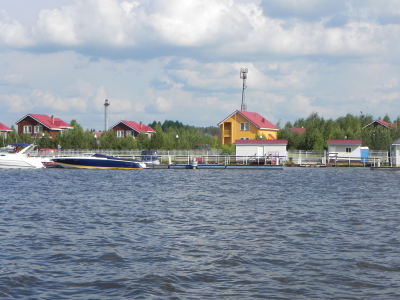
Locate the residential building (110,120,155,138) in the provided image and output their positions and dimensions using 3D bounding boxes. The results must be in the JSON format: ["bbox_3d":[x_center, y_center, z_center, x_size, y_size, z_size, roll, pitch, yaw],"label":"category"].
[{"bbox_3d":[-16.200,-3.100,208.500,8.600,7.800,8.000,0,0,26],"label":"residential building"}]

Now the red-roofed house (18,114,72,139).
[{"bbox_3d":[-31.400,-3.100,173.800,8.600,7.800,8.200,0,0,26],"label":"red-roofed house"}]

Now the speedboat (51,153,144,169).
[{"bbox_3d":[-13.350,1.450,114.500,12.200,2.150,2.800,0,0,5],"label":"speedboat"}]

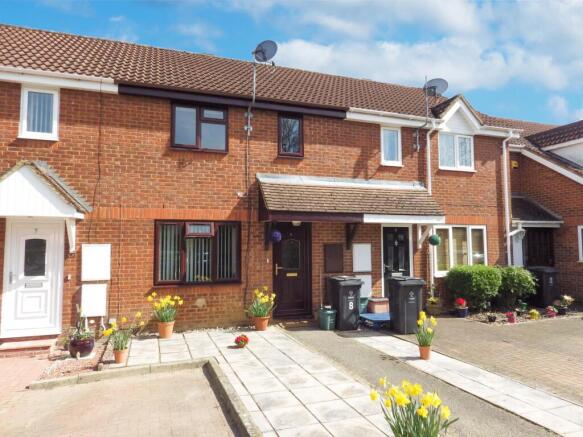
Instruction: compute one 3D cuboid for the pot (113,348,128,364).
[{"bbox_3d":[-2.507,2.002,5.432,0.225,0.225,0.225,1,-4,-19],"label":"pot"}]

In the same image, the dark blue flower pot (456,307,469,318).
[{"bbox_3d":[3.946,2.154,8.566,0.273,0.250,0.273,0,-3,0],"label":"dark blue flower pot"}]

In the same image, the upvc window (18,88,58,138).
[{"bbox_3d":[-4.708,-1.993,6.928,0.656,1.059,0.100,1,-4,-17],"label":"upvc window"}]

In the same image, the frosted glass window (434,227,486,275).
[{"bbox_3d":[4.353,0.825,9.490,1.673,1.317,0.100,1,-4,-17],"label":"frosted glass window"}]

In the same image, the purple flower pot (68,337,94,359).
[{"bbox_3d":[-3.232,1.964,5.720,0.380,0.310,0.380,1,-4,-19],"label":"purple flower pot"}]

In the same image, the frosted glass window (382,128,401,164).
[{"bbox_3d":[2.489,-1.793,9.232,0.521,0.910,0.070,1,-4,-19],"label":"frosted glass window"}]

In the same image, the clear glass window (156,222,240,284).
[{"bbox_3d":[-1.894,0.709,7.598,1.756,1.338,0.100,1,-4,-17],"label":"clear glass window"}]

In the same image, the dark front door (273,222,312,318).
[{"bbox_3d":[0.013,1.143,8.211,0.920,2.120,0.100,1,-4,-19],"label":"dark front door"}]

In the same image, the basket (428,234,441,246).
[{"bbox_3d":[3.338,0.512,8.627,0.260,0.260,0.260,1,-4,-19],"label":"basket"}]

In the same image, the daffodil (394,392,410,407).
[{"bbox_3d":[0.794,1.295,2.650,0.105,0.090,0.080,-2,-4,30],"label":"daffodil"}]

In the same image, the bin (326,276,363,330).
[{"bbox_3d":[1.115,1.728,7.696,0.490,1.050,0.560,1,-4,-16],"label":"bin"}]

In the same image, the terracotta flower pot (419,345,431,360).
[{"bbox_3d":[2.034,2.042,5.636,0.161,0.184,0.161,0,-4,0],"label":"terracotta flower pot"}]

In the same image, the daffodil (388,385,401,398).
[{"bbox_3d":[0.723,1.214,2.600,0.070,0.088,0.078,4,-6,-45],"label":"daffodil"}]

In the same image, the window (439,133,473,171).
[{"bbox_3d":[4.402,-1.763,9.879,1.160,0.990,0.100,1,-4,-19],"label":"window"}]

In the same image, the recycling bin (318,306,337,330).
[{"bbox_3d":[0.749,2.079,7.640,0.320,0.420,0.340,2,-5,-28],"label":"recycling bin"}]

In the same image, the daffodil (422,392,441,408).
[{"bbox_3d":[1.002,1.302,2.650,0.120,0.100,0.090,-2,-4,30],"label":"daffodil"}]

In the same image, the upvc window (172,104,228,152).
[{"bbox_3d":[-1.909,-1.906,7.774,1.167,1.012,0.100,1,-4,-17],"label":"upvc window"}]

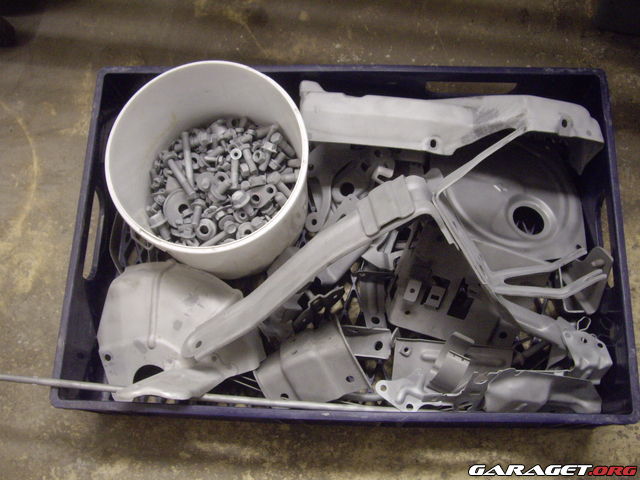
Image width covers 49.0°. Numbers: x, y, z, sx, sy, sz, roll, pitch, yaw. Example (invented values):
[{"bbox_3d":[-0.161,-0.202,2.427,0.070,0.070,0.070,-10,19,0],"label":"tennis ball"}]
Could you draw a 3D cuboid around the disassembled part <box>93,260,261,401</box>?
[{"bbox_3d":[-0.155,0.105,0.807,0.182,0.085,0.160,1,73,3],"label":"disassembled part"}]

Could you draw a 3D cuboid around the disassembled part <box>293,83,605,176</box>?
[{"bbox_3d":[0.149,-0.136,0.845,0.345,0.080,0.090,1,73,3],"label":"disassembled part"}]

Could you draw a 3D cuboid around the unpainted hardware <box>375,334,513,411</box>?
[{"bbox_3d":[0.132,0.151,0.793,0.137,0.070,0.085,1,73,3],"label":"unpainted hardware"}]

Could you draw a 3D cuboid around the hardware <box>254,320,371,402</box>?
[{"bbox_3d":[-0.007,0.158,0.811,0.112,0.060,0.092,-30,74,-6],"label":"hardware"}]

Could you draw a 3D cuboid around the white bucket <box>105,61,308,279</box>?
[{"bbox_3d":[-0.117,-0.068,0.835,0.219,0.178,0.219,-1,74,3],"label":"white bucket"}]

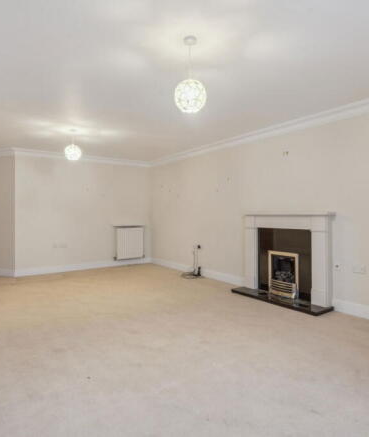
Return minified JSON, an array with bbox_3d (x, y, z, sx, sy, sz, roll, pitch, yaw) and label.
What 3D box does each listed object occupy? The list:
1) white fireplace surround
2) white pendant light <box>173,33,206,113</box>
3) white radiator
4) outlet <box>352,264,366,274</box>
[{"bbox_3d":[1.357,0.493,3.963,0.186,1.156,1.285,-1,1,-37],"label":"white fireplace surround"},{"bbox_3d":[0.043,-0.998,2.045,0.218,0.502,0.218,0,1,0],"label":"white pendant light"},{"bbox_3d":[-1.243,0.559,6.652,0.671,0.739,0.080,-1,1,-37],"label":"white radiator"},{"bbox_3d":[1.976,0.574,3.288,0.011,0.088,0.144,-1,1,-37],"label":"outlet"}]

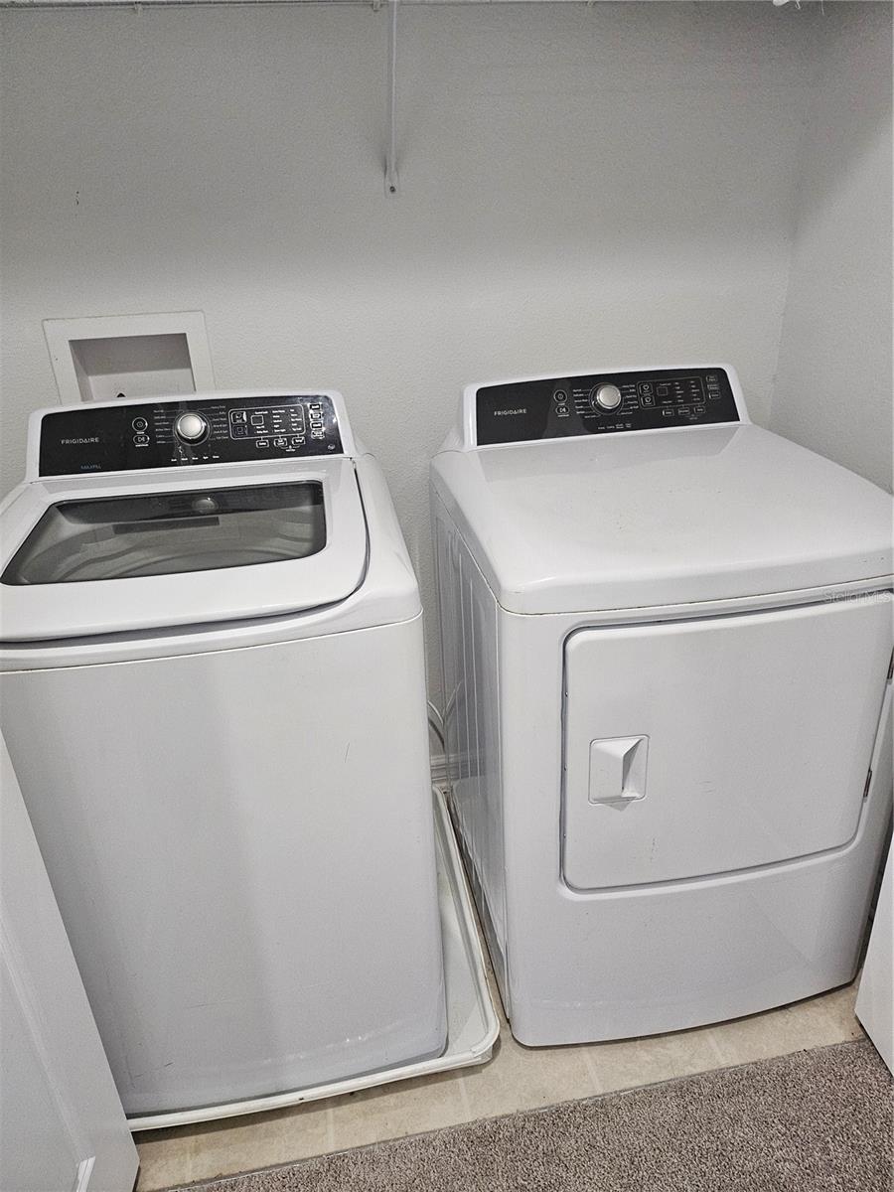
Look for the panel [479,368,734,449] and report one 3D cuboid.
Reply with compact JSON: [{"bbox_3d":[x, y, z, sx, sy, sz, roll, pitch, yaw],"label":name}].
[{"bbox_3d":[0.312,-0.373,1.601,0.532,0.118,0.040,-7,-2,-8],"label":"panel"}]

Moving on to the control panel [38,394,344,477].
[{"bbox_3d":[-0.456,-0.292,1.477,0.532,0.118,0.040,-6,-2,-7],"label":"control panel"}]

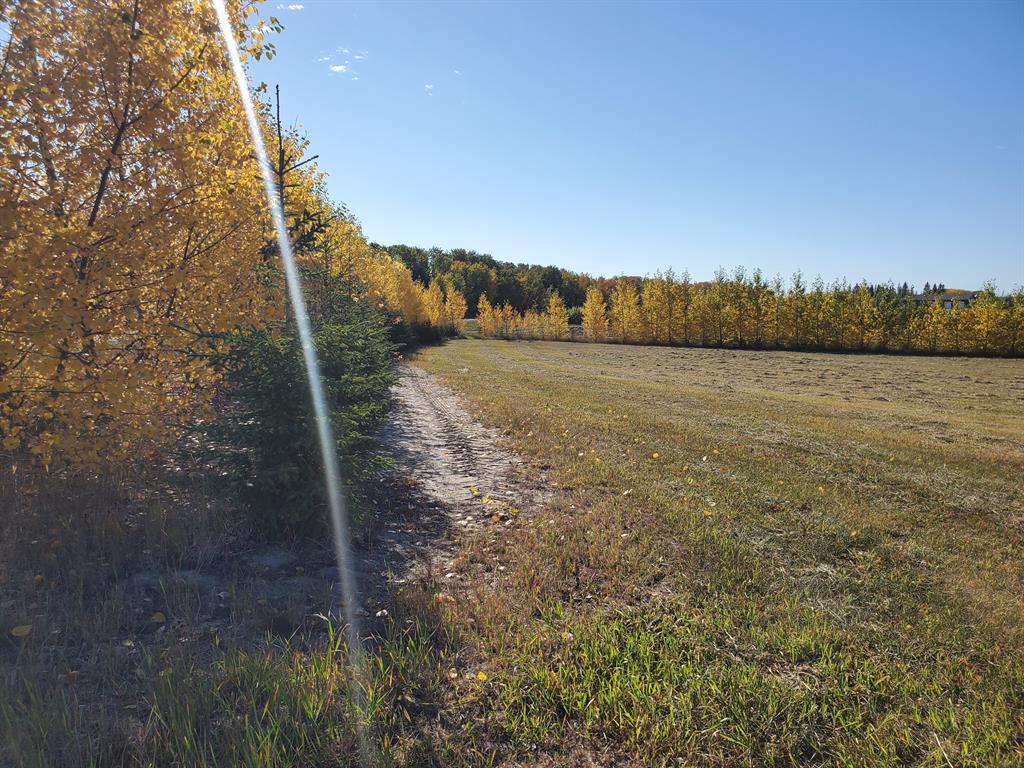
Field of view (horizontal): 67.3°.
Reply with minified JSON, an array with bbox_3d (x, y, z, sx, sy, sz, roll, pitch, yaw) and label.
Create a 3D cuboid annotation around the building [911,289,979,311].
[{"bbox_3d":[84.352,-15.895,150.000,13.500,4.800,9.000,1,5,14],"label":"building"}]

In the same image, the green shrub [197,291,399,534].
[{"bbox_3d":[-1.590,0.204,5.700,1.450,1.900,1.400,0,5,0],"label":"green shrub"}]

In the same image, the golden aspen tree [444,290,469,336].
[{"bbox_3d":[-3.464,-4.494,48.000,1.550,3.000,1.550,0,5,0],"label":"golden aspen tree"}]

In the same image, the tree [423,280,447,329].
[{"bbox_3d":[-4.333,-4.361,43.000,1.450,2.900,1.500,0,5,0],"label":"tree"}]

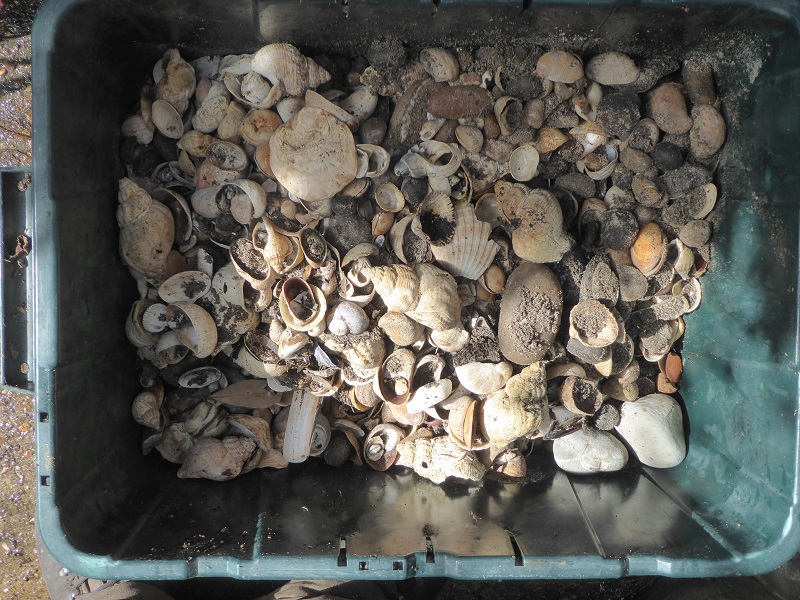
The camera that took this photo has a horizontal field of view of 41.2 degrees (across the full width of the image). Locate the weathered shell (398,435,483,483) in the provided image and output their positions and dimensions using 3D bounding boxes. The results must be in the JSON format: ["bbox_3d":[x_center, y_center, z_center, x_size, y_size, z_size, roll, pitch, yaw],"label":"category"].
[{"bbox_3d":[0.036,0.142,0.955,0.080,0.038,0.038,20,92,-2],"label":"weathered shell"}]

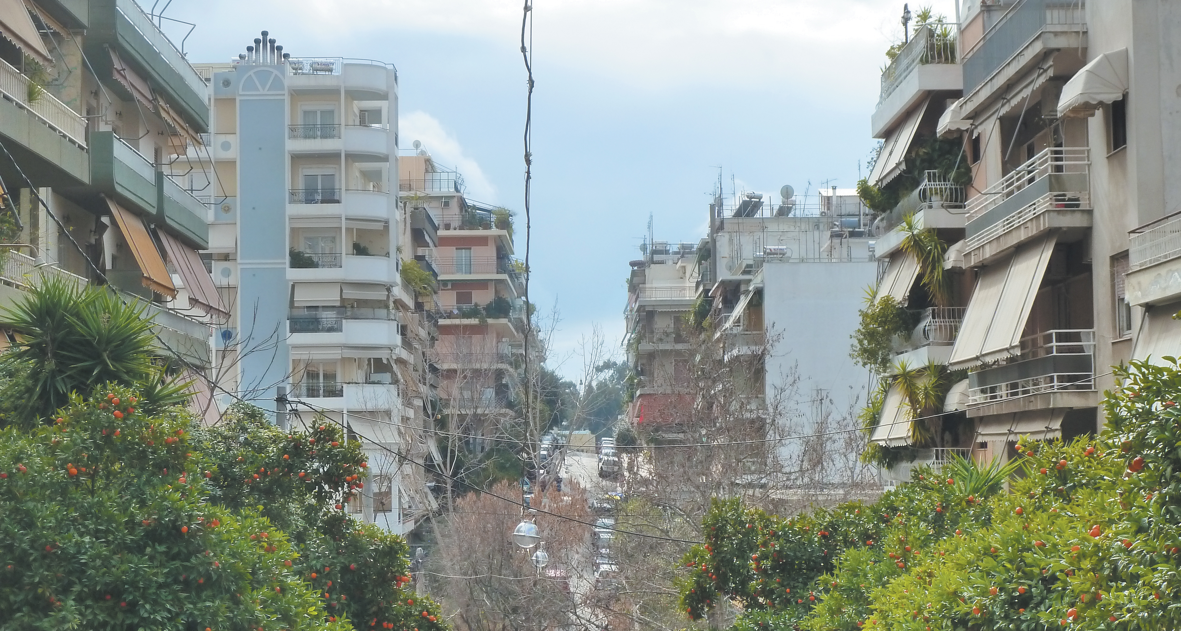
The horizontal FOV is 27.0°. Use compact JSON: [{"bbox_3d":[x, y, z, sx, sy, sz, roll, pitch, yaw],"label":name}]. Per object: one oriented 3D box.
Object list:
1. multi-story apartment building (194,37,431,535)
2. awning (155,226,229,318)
[{"bbox_3d":[-15.074,1.791,123.435,11.830,29.190,12.000,-1,-4,-1],"label":"multi-story apartment building"},{"bbox_3d":[-9.469,-0.926,58.548,0.880,1.730,6.400,-1,-4,-1],"label":"awning"}]

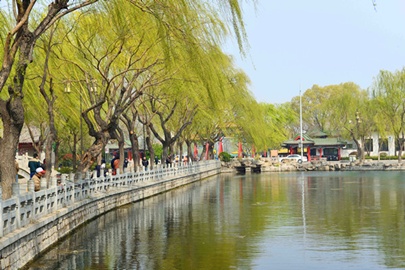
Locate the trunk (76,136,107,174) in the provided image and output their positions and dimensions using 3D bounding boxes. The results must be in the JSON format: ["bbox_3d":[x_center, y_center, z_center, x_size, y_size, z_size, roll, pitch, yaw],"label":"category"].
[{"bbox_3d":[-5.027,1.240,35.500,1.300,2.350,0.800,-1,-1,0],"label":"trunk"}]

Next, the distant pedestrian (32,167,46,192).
[{"bbox_3d":[-5.036,1.700,24.282,0.480,1.420,0.480,-1,-1,6],"label":"distant pedestrian"}]

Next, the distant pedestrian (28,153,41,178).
[{"bbox_3d":[-7.014,1.626,32.978,0.520,1.720,0.360,-2,-2,24],"label":"distant pedestrian"}]

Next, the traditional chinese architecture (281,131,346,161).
[{"bbox_3d":[19.454,1.893,138.000,11.300,5.500,8.000,-1,-1,6],"label":"traditional chinese architecture"}]

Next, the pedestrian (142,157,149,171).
[{"bbox_3d":[-4.759,2.662,65.979,0.520,1.670,0.360,-1,-1,-6],"label":"pedestrian"}]

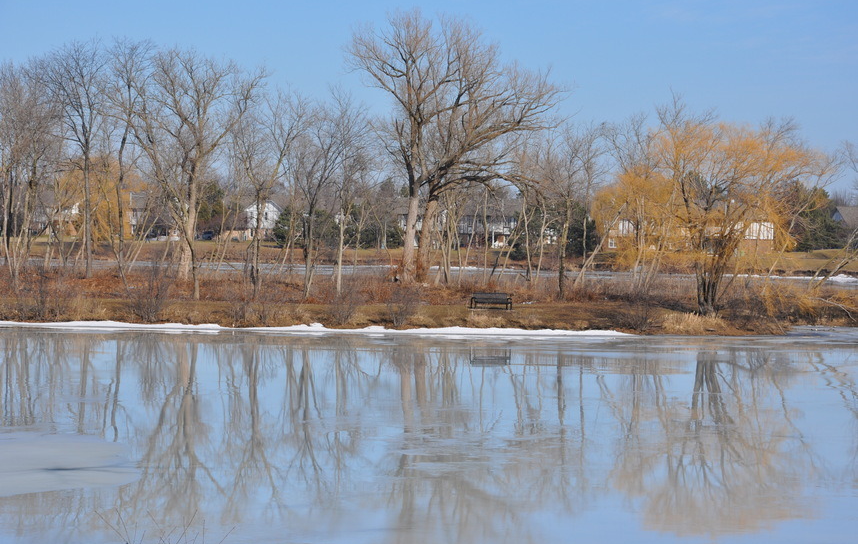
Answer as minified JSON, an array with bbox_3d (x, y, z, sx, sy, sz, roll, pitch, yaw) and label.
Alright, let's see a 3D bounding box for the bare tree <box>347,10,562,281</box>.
[{"bbox_3d":[1.484,-7.335,176.000,12.570,15.890,11.500,1,1,0],"label":"bare tree"}]

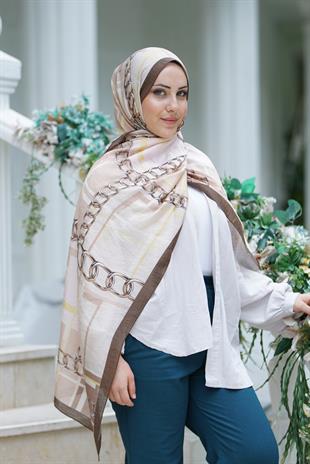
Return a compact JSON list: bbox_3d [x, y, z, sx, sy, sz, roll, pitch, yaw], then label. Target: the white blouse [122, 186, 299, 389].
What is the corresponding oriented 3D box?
[{"bbox_3d":[0.124,0.104,3.300,0.460,0.550,0.300,0,0,-23],"label":"white blouse"}]

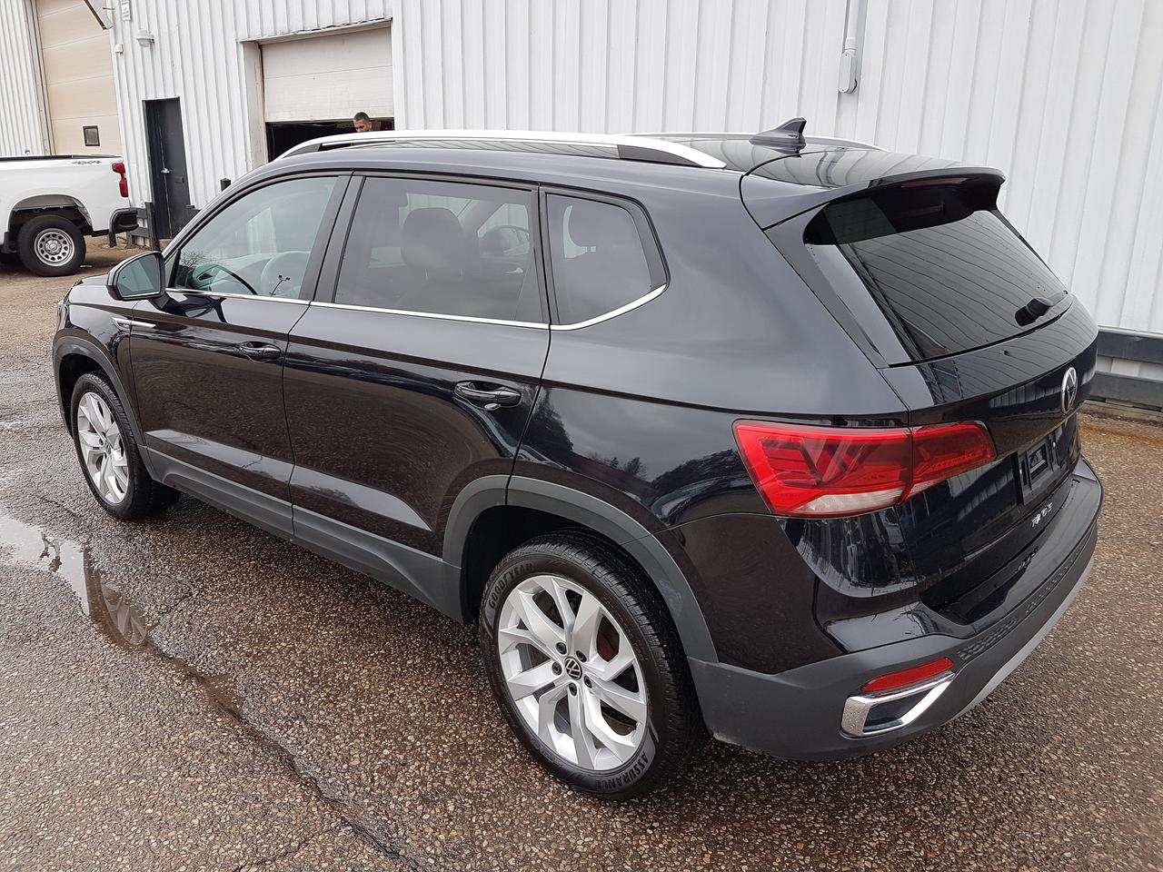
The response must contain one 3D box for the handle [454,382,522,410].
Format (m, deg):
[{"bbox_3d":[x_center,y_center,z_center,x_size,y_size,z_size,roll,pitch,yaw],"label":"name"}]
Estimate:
[{"bbox_3d":[-0.223,-0.095,2.090,0.213,0.053,0.052,14,14,37],"label":"handle"}]

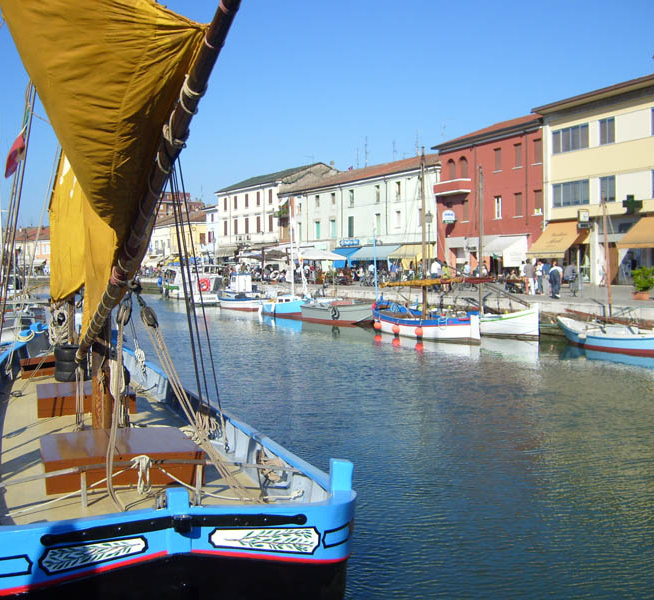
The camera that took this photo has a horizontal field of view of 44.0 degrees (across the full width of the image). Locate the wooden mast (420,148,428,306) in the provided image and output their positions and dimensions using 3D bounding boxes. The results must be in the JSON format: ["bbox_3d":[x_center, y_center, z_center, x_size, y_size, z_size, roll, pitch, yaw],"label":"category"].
[{"bbox_3d":[3.933,-2.611,32.750,0.170,6.900,0.170,-2,3,-21],"label":"wooden mast"}]

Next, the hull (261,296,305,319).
[{"bbox_3d":[-2.249,0.267,45.493,1.900,1.100,4.800,-2,3,-30],"label":"hull"}]

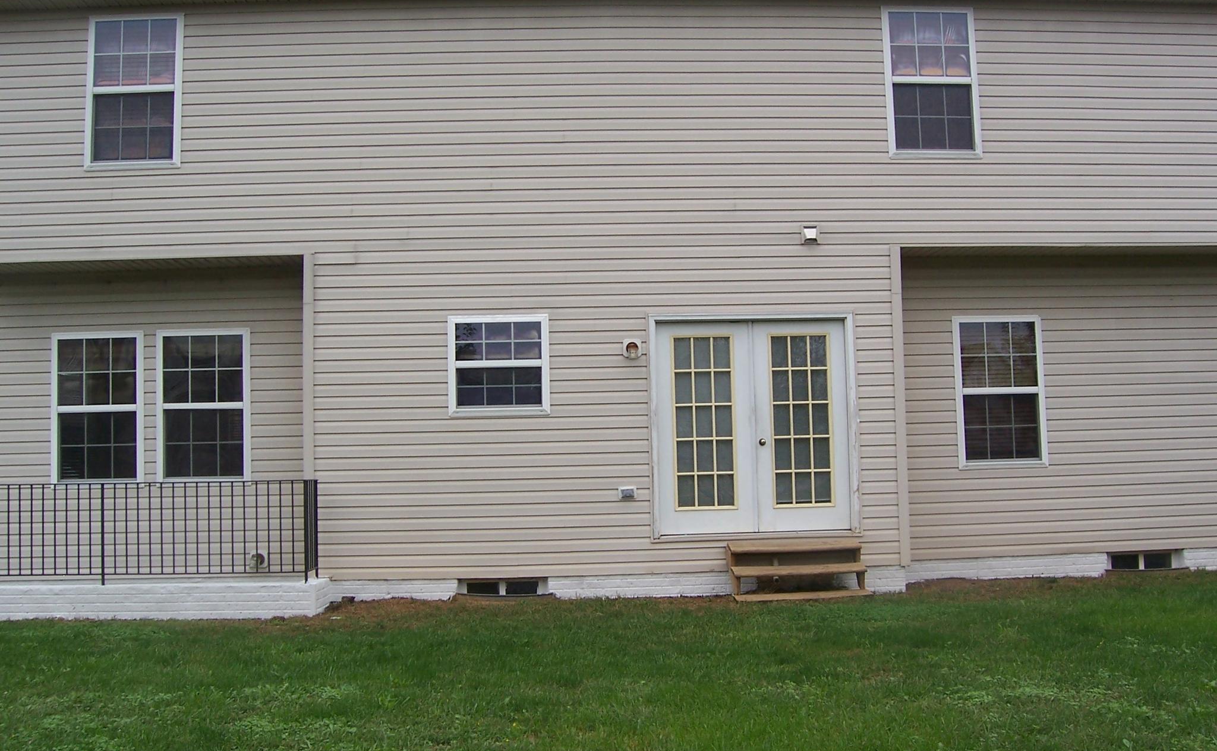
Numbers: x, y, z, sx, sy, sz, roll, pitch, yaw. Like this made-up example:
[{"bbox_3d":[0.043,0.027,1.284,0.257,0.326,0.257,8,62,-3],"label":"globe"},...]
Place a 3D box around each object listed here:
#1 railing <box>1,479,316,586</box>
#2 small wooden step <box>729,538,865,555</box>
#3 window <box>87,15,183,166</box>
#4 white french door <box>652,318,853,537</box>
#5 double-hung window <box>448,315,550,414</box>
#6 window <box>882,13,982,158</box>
[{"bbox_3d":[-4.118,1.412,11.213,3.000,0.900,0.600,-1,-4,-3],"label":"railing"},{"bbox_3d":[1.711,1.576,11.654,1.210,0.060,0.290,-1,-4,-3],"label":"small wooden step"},{"bbox_3d":[-4.460,-2.669,11.921,0.920,1.510,0.100,-1,-4,-3],"label":"window"},{"bbox_3d":[1.377,0.493,11.944,1.930,2.100,0.130,-1,-4,-3],"label":"white french door"},{"bbox_3d":[-1.025,-0.091,11.878,0.940,0.940,0.100,-1,-4,-3],"label":"double-hung window"},{"bbox_3d":[3.145,-2.844,12.294,0.920,1.500,0.100,-1,-4,-3],"label":"window"}]

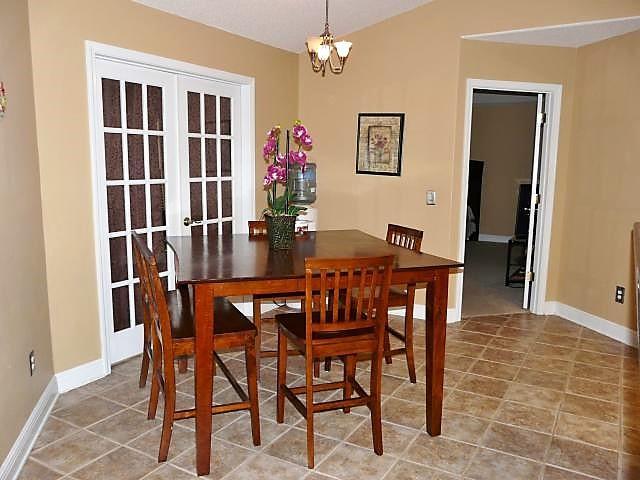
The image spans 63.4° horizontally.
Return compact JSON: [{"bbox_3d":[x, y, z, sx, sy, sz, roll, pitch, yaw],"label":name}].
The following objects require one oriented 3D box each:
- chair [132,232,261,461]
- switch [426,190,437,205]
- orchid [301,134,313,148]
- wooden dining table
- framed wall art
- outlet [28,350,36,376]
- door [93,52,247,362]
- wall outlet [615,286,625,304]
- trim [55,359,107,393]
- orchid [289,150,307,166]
[{"bbox_3d":[-0.719,0.488,2.865,0.505,0.985,0.990,-3,9,-24],"label":"chair"},{"bbox_3d":[0.988,-0.375,4.583,0.080,0.122,0.012,5,9,30],"label":"switch"},{"bbox_3d":[-0.077,-0.565,2.970,0.075,0.085,0.050,-3,9,-21],"label":"orchid"},{"bbox_3d":[-0.155,0.501,3.060,1.357,0.914,1.405,-2,8,-18],"label":"wooden dining table"},{"bbox_3d":[0.548,-0.876,4.755,0.455,0.555,0.025,5,9,30],"label":"framed wall art"},{"bbox_3d":[-1.488,0.639,2.688,0.010,0.120,0.078,-2,8,-15],"label":"outlet"},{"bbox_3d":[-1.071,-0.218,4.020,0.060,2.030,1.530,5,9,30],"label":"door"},{"bbox_3d":[2.440,0.451,4.210,0.010,0.122,0.077,-2,8,-15],"label":"wall outlet"},{"bbox_3d":[-1.512,0.857,3.270,0.018,0.127,0.325,5,9,30],"label":"trim"},{"bbox_3d":[-0.129,-0.468,2.970,0.100,0.095,0.060,-2,8,-18],"label":"orchid"}]

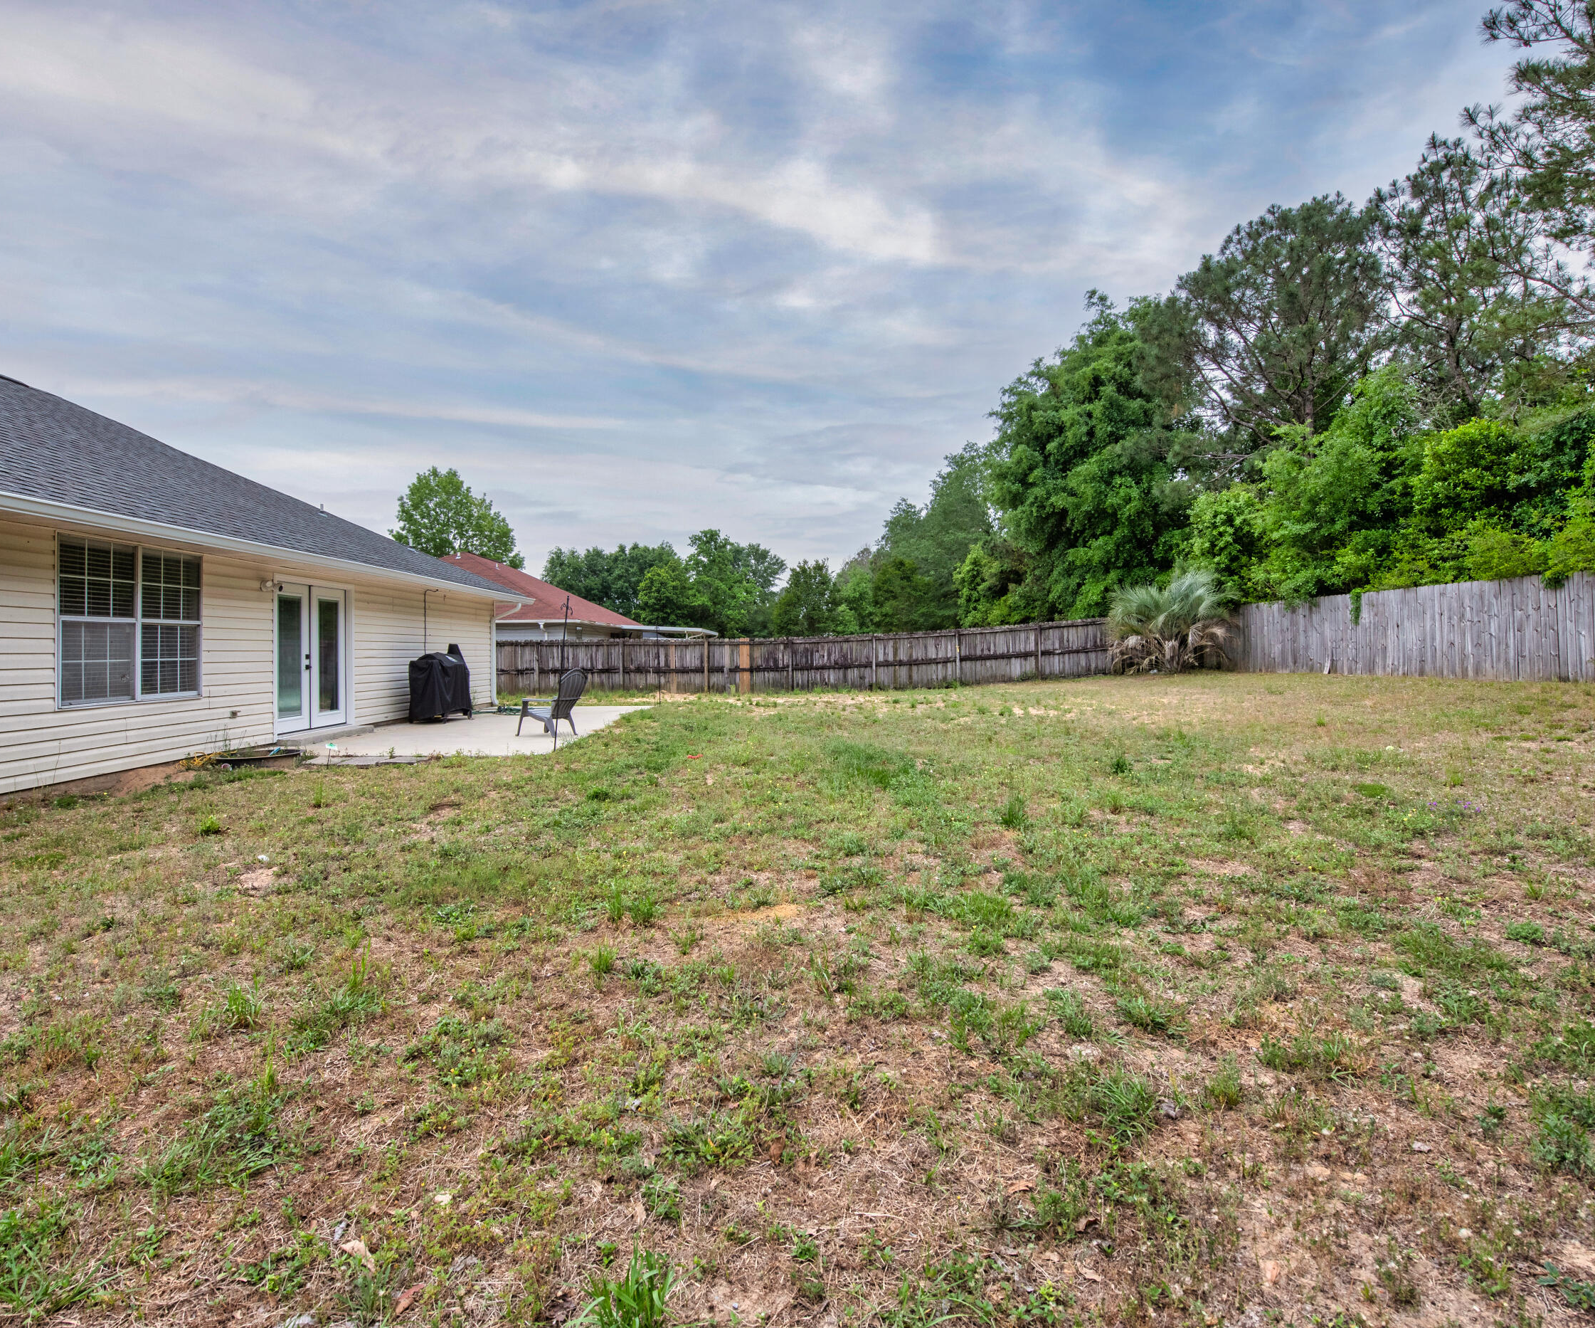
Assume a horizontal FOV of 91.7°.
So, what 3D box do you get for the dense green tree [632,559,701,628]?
[{"bbox_3d":[-6.076,-2.100,36.000,3.255,5.642,3.255,0,1,0],"label":"dense green tree"}]

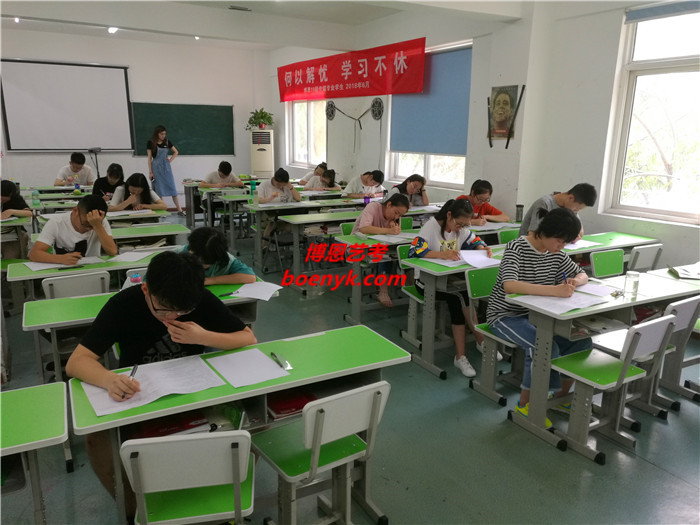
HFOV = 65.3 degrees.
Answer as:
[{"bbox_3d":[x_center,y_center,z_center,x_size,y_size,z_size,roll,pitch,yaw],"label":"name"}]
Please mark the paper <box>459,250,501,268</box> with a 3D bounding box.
[{"bbox_3d":[0.911,-0.037,3.738,0.281,0.060,0.221,-7,16,-29],"label":"paper"}]

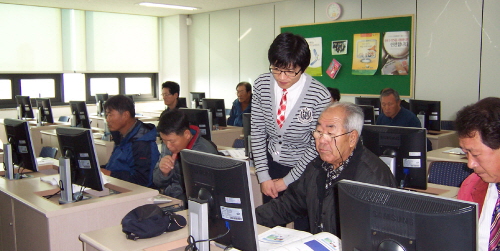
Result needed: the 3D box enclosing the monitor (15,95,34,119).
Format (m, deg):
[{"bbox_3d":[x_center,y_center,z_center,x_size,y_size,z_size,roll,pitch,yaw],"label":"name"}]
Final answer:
[{"bbox_3d":[-3.454,-0.250,7.221,0.370,0.385,0.180,5,8,39],"label":"monitor"}]

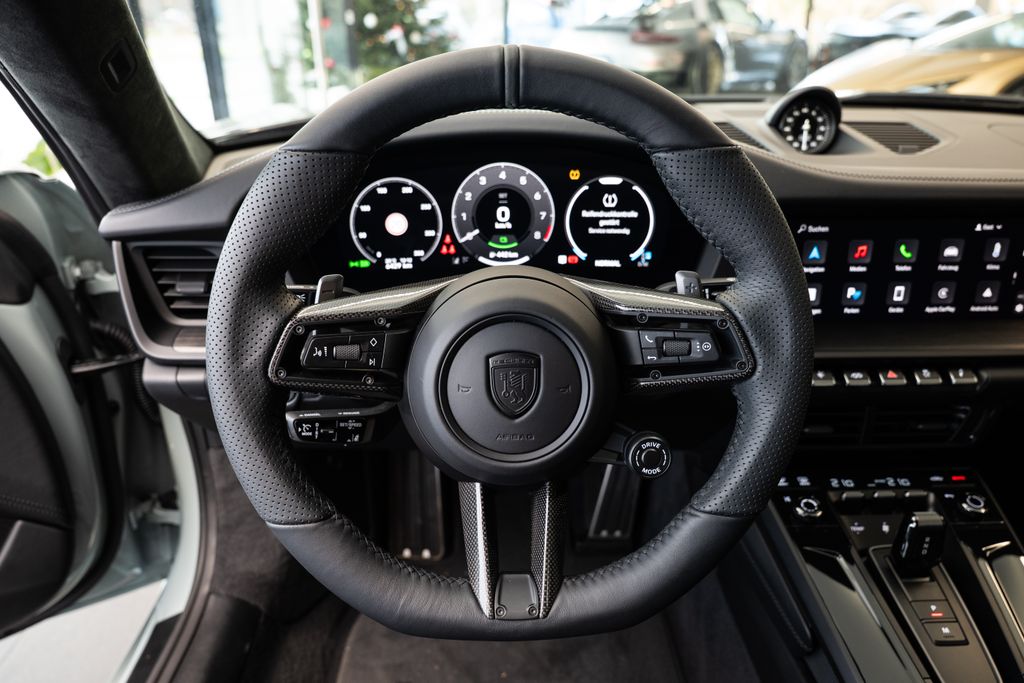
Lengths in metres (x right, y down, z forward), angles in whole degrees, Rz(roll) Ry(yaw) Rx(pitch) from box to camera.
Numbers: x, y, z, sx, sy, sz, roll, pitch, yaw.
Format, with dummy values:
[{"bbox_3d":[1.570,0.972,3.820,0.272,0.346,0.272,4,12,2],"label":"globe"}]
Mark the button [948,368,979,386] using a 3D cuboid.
[{"bbox_3d":[0.427,0.034,0.645,0.023,0.013,0.013,-1,20,1],"label":"button"}]

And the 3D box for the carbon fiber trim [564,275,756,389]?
[{"bbox_3d":[0.091,-0.004,0.422,0.110,0.069,0.036,-1,10,0],"label":"carbon fiber trim"}]

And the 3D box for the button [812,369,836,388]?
[{"bbox_3d":[0.295,0.035,0.645,0.023,0.013,0.013,-1,20,1],"label":"button"}]

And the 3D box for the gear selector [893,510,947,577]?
[{"bbox_3d":[0.357,0.178,0.604,0.033,0.056,0.028,-1,25,1],"label":"gear selector"}]

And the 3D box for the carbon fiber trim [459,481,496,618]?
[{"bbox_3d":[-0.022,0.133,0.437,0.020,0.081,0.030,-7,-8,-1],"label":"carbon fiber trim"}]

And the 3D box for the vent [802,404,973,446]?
[{"bbox_3d":[0.362,0.085,0.690,0.190,0.043,0.028,-1,21,1],"label":"vent"}]

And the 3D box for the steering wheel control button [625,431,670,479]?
[{"bbox_3d":[0.087,0.073,0.437,0.028,0.028,0.019,-1,10,0],"label":"steering wheel control button"}]

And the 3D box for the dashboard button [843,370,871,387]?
[{"bbox_3d":[0.326,0.035,0.645,0.023,0.013,0.013,-1,20,1],"label":"dashboard button"}]

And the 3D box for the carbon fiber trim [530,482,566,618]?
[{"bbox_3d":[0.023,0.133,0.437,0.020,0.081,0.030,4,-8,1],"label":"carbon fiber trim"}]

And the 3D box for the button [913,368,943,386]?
[{"bbox_3d":[0.393,0.034,0.645,0.023,0.013,0.013,-1,20,1],"label":"button"}]

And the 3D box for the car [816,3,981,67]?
[{"bbox_3d":[7.455,-5.789,13.000,4.500,1.400,1.850,-12,27,-22],"label":"car"}]

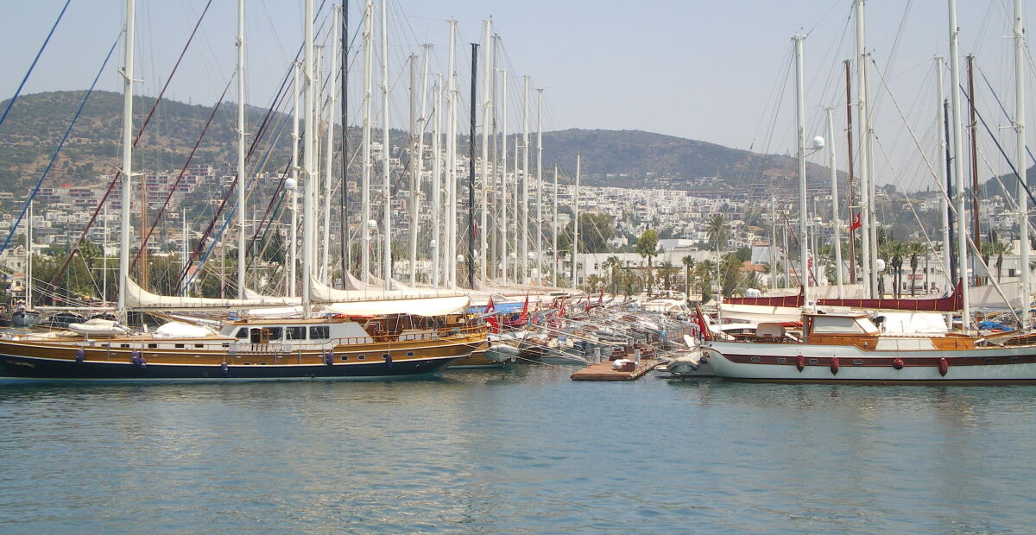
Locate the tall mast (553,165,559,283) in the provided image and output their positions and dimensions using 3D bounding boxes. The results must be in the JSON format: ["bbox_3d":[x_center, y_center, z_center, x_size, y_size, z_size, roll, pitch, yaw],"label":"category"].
[{"bbox_3d":[4.257,-3.634,220.000,0.330,16.070,0.330,1,0,0],"label":"tall mast"}]

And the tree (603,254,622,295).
[{"bbox_3d":[16.036,1.757,330.000,3.200,7.469,3.200,0,0,0],"label":"tree"}]

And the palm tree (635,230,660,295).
[{"bbox_3d":[23.377,-0.378,350.000,4.300,12.757,4.300,0,0,0],"label":"palm tree"}]

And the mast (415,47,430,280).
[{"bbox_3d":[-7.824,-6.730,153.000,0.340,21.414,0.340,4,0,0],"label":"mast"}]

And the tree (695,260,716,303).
[{"bbox_3d":[31.707,2.416,330.000,3.200,7.615,3.200,0,0,0],"label":"tree"}]

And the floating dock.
[{"bbox_3d":[6.328,6.493,123.815,4.000,0.450,19.000,0,0,8],"label":"floating dock"}]

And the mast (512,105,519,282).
[{"bbox_3d":[-0.190,-5.523,190.000,0.260,19.225,0.260,0,0,0],"label":"mast"}]

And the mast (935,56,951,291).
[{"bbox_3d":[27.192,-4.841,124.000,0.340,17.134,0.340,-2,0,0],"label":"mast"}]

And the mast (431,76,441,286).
[{"bbox_3d":[-7.689,-6.750,180.000,0.360,21.570,0.360,1,0,0],"label":"mast"}]

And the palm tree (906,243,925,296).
[{"bbox_3d":[70.660,0.612,345.000,3.500,10.258,3.500,0,0,0],"label":"palm tree"}]

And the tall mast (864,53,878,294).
[{"bbox_3d":[24.697,-5.239,136.000,0.400,19.290,0.400,-2,0,0],"label":"tall mast"}]

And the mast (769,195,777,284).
[{"bbox_3d":[28.338,-1.479,215.000,0.250,12.977,0.250,0,0,0],"label":"mast"}]

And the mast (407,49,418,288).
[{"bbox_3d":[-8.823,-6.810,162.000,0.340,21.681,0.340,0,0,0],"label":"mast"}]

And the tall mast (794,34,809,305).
[{"bbox_3d":[16.146,-4.491,110.000,0.360,17.434,0.360,-2,0,0],"label":"tall mast"}]

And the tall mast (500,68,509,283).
[{"bbox_3d":[-1.266,-7.469,187.000,0.340,23.154,0.340,0,0,0],"label":"tall mast"}]

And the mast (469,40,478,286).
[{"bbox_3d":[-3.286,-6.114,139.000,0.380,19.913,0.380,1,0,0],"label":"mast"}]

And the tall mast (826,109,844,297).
[{"bbox_3d":[20.274,-3.190,124.000,0.300,13.838,0.300,-3,0,0],"label":"tall mast"}]

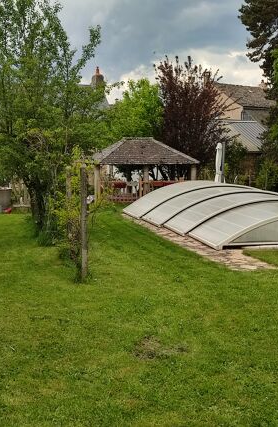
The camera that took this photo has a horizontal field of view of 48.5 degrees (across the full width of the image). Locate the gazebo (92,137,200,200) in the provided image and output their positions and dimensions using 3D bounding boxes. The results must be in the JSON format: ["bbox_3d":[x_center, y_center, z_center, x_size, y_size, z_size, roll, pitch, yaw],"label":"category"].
[{"bbox_3d":[0.067,-2.636,18.221,5.600,3.570,3.950,-3,8,-19],"label":"gazebo"}]

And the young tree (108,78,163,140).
[{"bbox_3d":[-0.484,-5.532,22.469,5.000,8.210,5.000,-1,7,0],"label":"young tree"}]

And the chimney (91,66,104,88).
[{"bbox_3d":[-3.502,-11.558,26.210,0.800,1.780,0.950,-3,8,-20],"label":"chimney"}]

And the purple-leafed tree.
[{"bbox_3d":[3.649,-5.834,20.923,5.600,9.120,5.400,-1,7,0],"label":"purple-leafed tree"}]

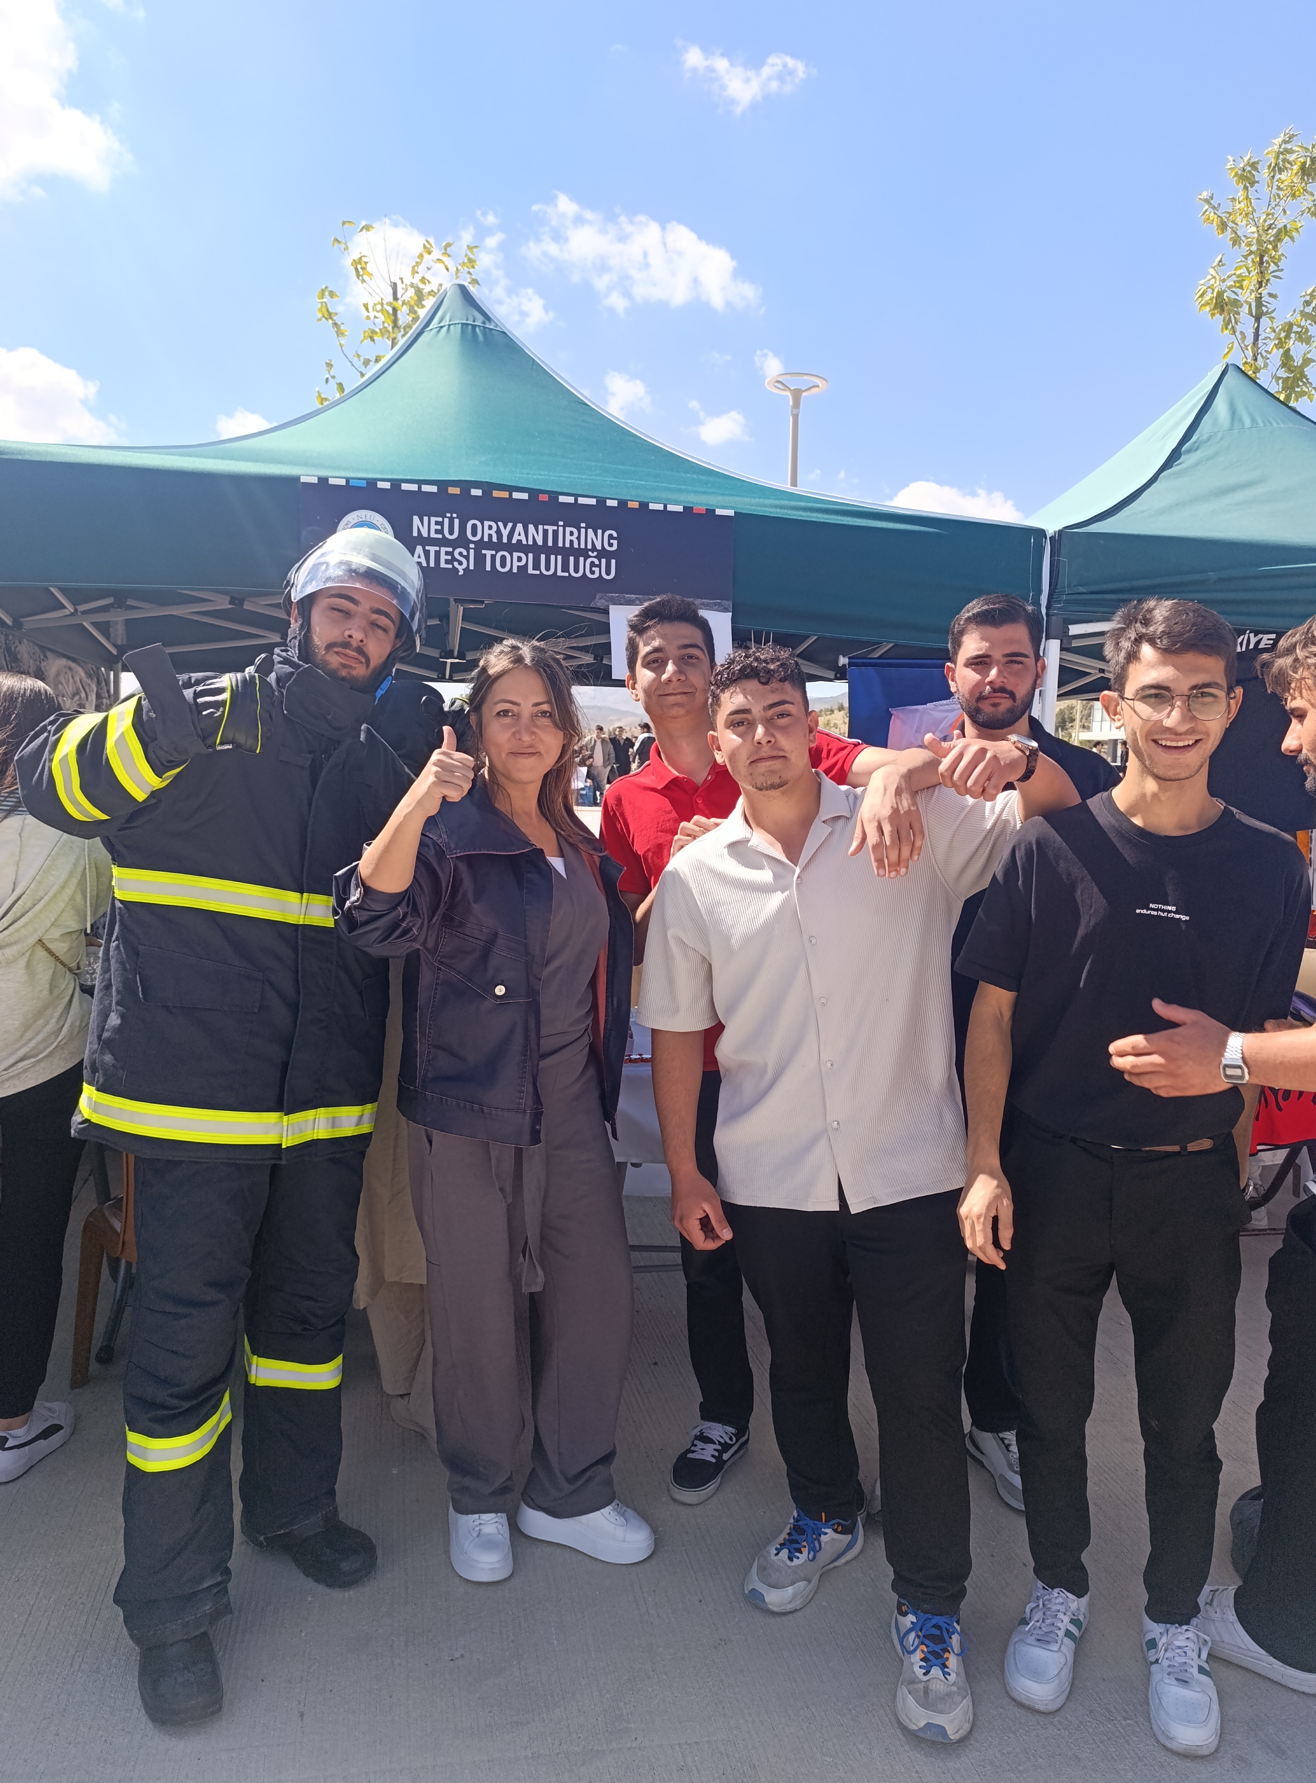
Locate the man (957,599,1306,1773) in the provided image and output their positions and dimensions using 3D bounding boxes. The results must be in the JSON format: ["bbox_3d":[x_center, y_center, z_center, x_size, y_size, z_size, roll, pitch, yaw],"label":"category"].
[{"bbox_3d":[0.741,0.442,1.889,0.520,1.770,0.350,3,7,17],"label":"man"}]

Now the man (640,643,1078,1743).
[{"bbox_3d":[0.306,0.453,2.032,0.660,1.700,0.500,3,7,13],"label":"man"}]

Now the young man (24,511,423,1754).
[{"bbox_3d":[-0.732,0.355,2.004,0.700,1.860,0.540,-2,7,-25],"label":"young man"}]

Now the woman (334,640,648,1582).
[{"bbox_3d":[-0.309,0.425,2.171,0.550,1.700,0.420,-1,7,-22],"label":"woman"}]

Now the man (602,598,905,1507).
[{"bbox_3d":[0.193,0.349,2.403,0.620,1.820,0.480,2,6,6],"label":"man"}]

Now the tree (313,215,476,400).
[{"bbox_3d":[-1.617,-1.667,7.364,1.200,4.650,1.200,1,6,0],"label":"tree"}]

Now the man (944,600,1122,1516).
[{"bbox_3d":[0.713,0.341,2.472,0.500,1.840,0.340,2,6,7],"label":"man"}]

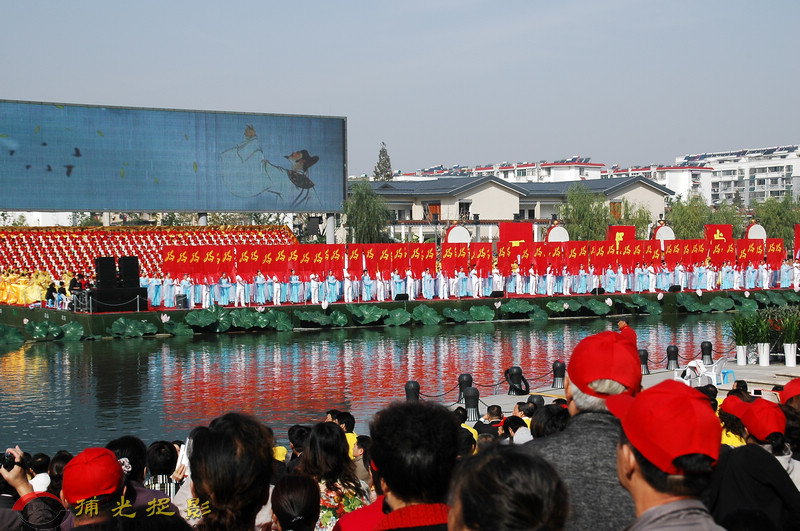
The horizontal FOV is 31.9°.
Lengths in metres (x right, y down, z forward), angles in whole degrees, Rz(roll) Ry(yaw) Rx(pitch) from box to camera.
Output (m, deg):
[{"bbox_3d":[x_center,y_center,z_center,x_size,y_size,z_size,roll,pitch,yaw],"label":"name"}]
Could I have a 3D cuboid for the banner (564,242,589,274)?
[{"bbox_3d":[10.042,-0.405,79.536,1.556,1.928,0.100,-1,2,-27],"label":"banner"}]

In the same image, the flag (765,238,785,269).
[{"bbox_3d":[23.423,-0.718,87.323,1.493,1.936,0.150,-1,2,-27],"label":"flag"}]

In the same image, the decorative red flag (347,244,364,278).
[{"bbox_3d":[-2.276,-0.179,71.500,0.960,1.790,0.150,-1,2,-23],"label":"decorative red flag"}]

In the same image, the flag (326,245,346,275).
[{"bbox_3d":[-3.325,-0.226,72.057,1.181,1.722,0.100,-1,2,-27],"label":"flag"}]

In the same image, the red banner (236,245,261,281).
[{"bbox_3d":[-7.477,-0.123,69.000,1.200,1.830,0.150,-1,2,-23],"label":"red banner"}]

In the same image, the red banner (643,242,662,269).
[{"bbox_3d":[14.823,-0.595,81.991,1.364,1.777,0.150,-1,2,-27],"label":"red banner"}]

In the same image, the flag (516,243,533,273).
[{"bbox_3d":[6.928,-0.407,77.790,0.994,1.793,0.100,-1,2,-27],"label":"flag"}]

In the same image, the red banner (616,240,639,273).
[{"bbox_3d":[13.019,-0.515,80.000,1.440,1.830,0.150,-1,2,-23],"label":"red banner"}]

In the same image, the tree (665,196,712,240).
[{"bbox_3d":[21.049,-2.043,102.000,3.700,6.200,3.700,-1,2,-23],"label":"tree"}]

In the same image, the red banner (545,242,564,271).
[{"bbox_3d":[8.565,-0.443,77.500,1.230,1.660,0.150,-1,2,-23],"label":"red banner"}]

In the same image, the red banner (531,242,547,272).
[{"bbox_3d":[7.752,-0.421,78.252,1.006,1.799,0.100,-1,2,-27],"label":"red banner"}]

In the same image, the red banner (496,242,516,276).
[{"bbox_3d":[5.881,-0.333,77.204,1.225,1.896,0.100,-1,2,-27],"label":"red banner"}]

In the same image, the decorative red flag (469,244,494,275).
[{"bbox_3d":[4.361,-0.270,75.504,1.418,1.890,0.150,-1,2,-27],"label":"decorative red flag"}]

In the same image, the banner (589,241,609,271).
[{"bbox_3d":[11.402,-0.486,80.300,1.320,1.824,0.100,-1,2,-27],"label":"banner"}]

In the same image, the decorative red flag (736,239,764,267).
[{"bbox_3d":[21.311,-0.745,85.000,2.070,1.790,0.150,-1,2,-23],"label":"decorative red flag"}]

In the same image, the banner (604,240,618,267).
[{"bbox_3d":[12.027,-0.569,79.500,0.910,1.710,0.150,-1,2,-23],"label":"banner"}]

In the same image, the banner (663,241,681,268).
[{"bbox_3d":[16.042,-0.601,82.000,1.240,1.730,0.150,-1,2,-23],"label":"banner"}]

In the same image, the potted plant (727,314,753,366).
[{"bbox_3d":[11.761,2.624,48.500,0.850,1.728,0.800,0,2,0],"label":"potted plant"}]

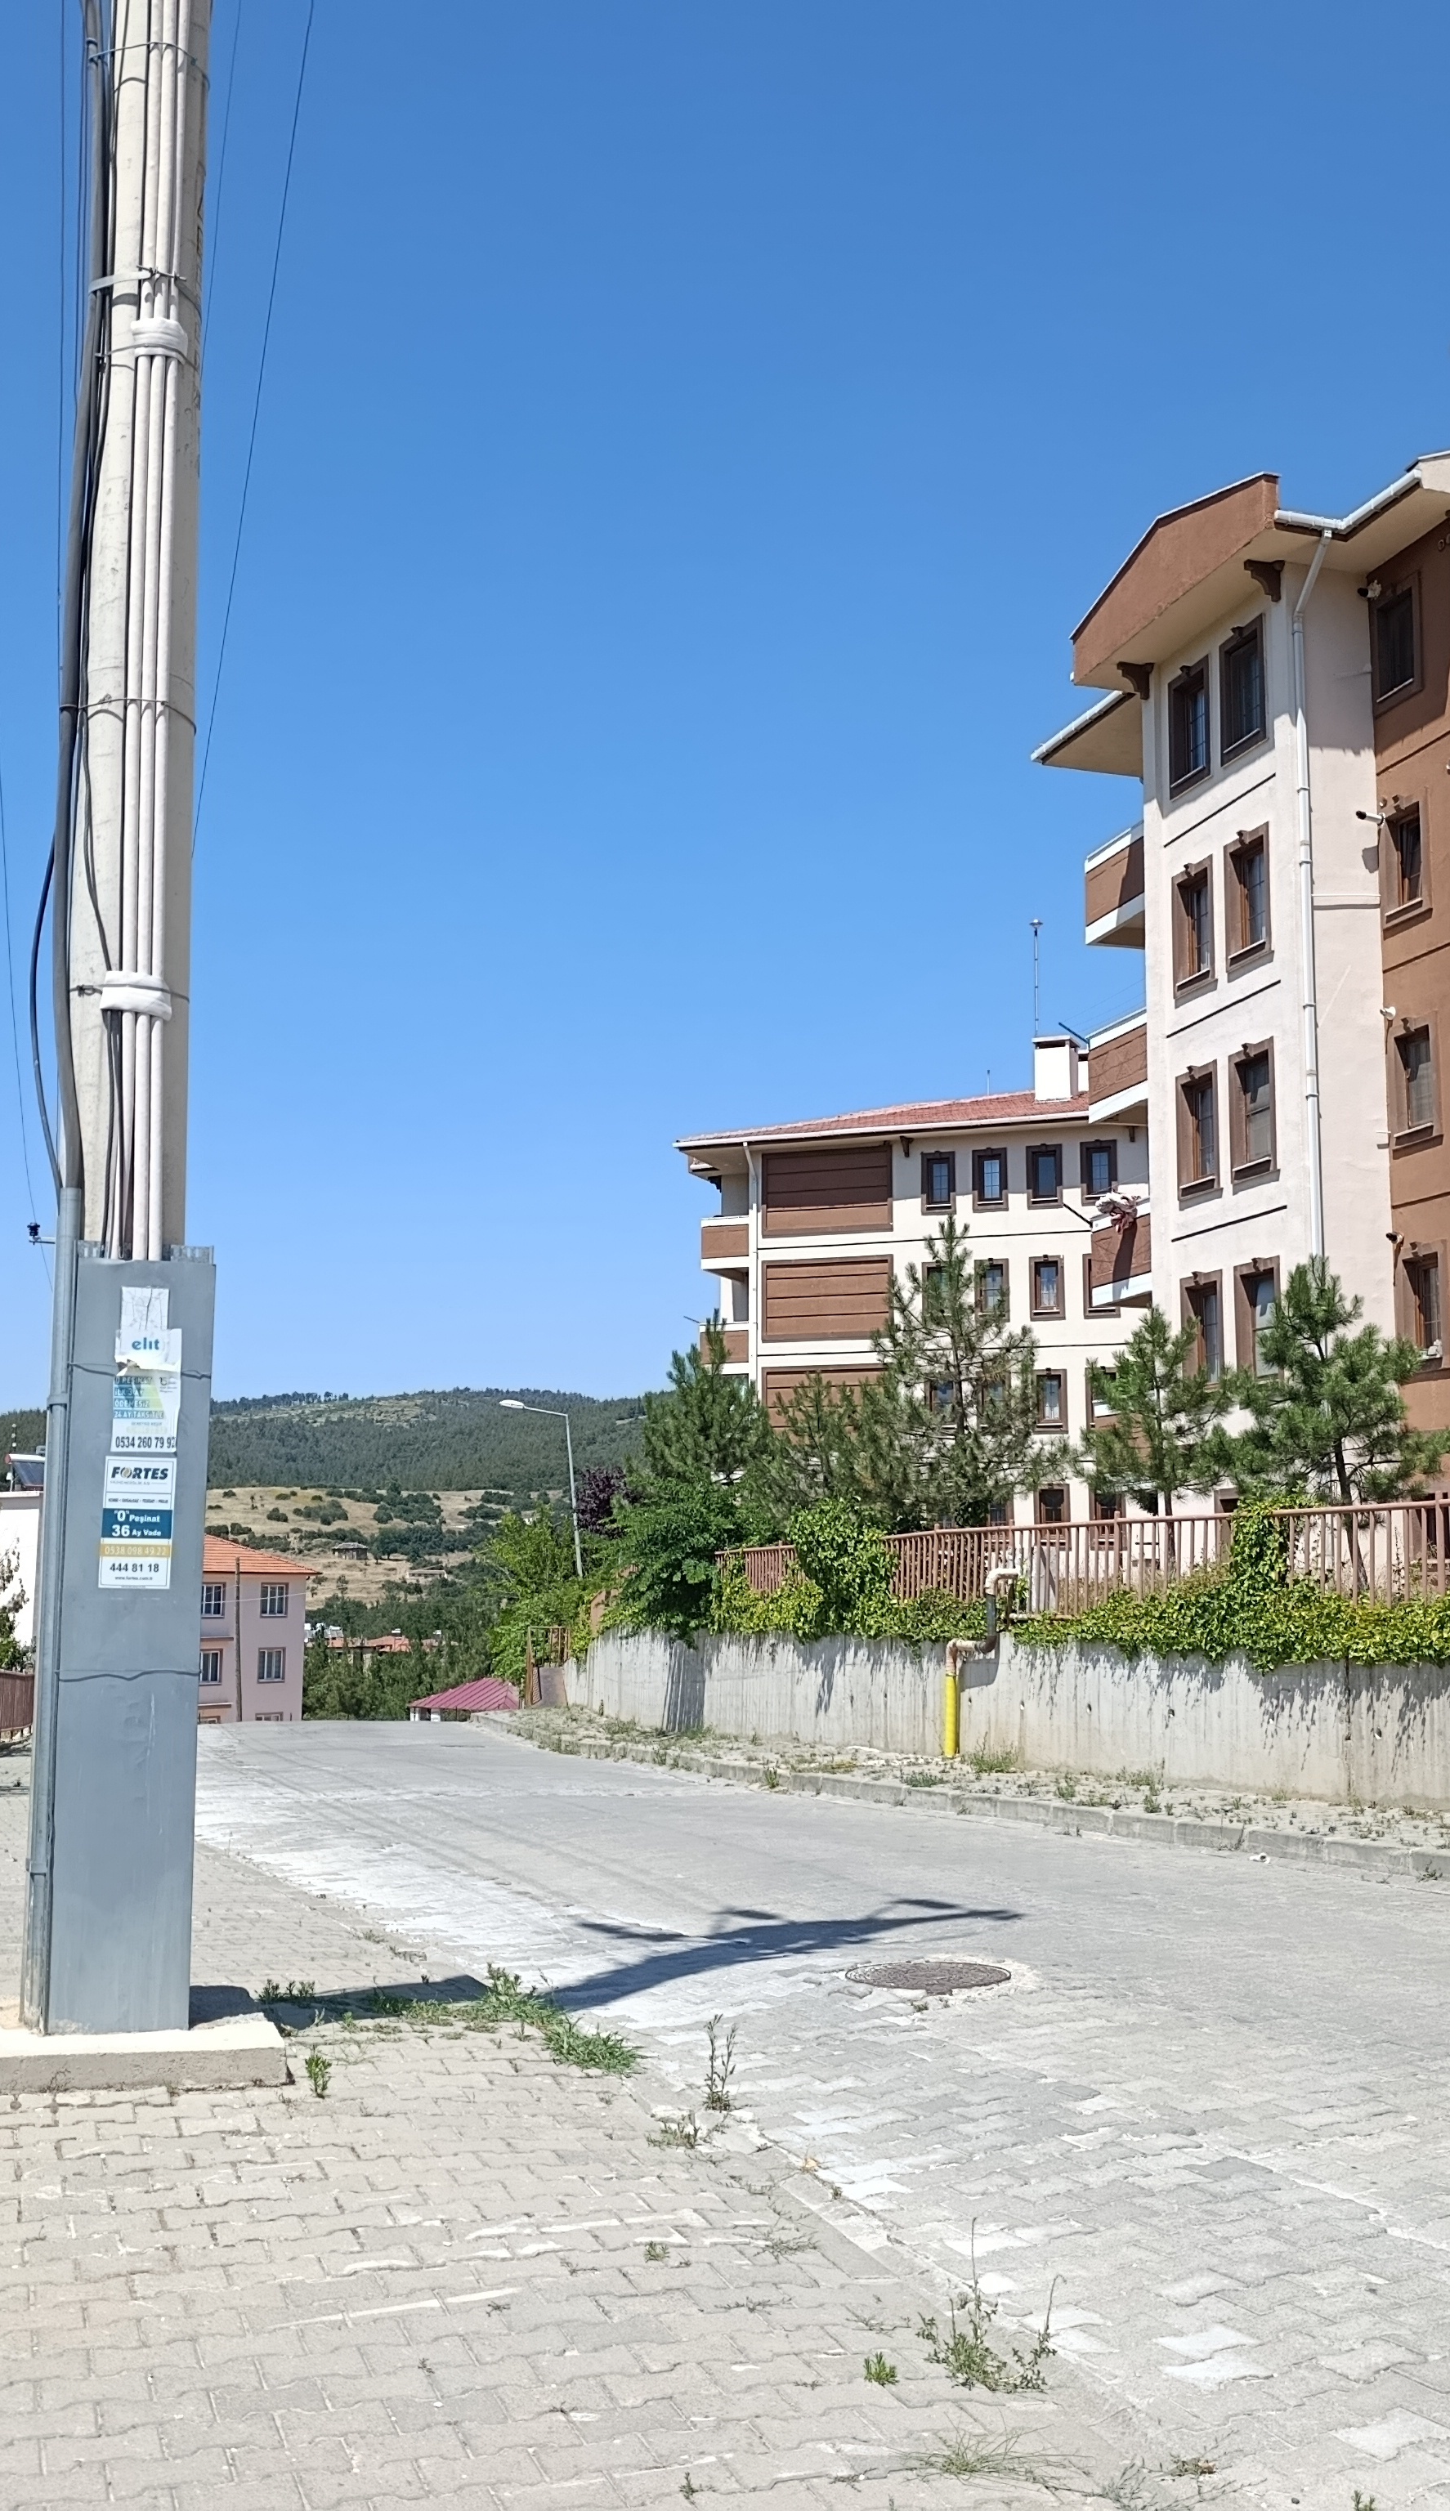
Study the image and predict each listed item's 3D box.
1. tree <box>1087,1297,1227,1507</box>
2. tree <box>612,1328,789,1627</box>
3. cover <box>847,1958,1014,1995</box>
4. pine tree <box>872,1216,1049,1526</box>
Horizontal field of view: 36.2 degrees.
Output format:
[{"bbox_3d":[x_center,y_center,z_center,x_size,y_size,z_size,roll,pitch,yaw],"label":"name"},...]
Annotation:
[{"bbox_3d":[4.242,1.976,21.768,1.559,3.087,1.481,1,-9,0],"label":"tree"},{"bbox_3d":[-0.294,2.677,26.407,2.108,3.738,2.002,1,-9,0],"label":"tree"},{"bbox_3d":[0.825,2.909,8.897,0.660,0.040,0.660,1,-9,0],"label":"cover"},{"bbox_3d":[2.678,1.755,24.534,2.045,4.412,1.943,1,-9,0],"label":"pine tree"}]

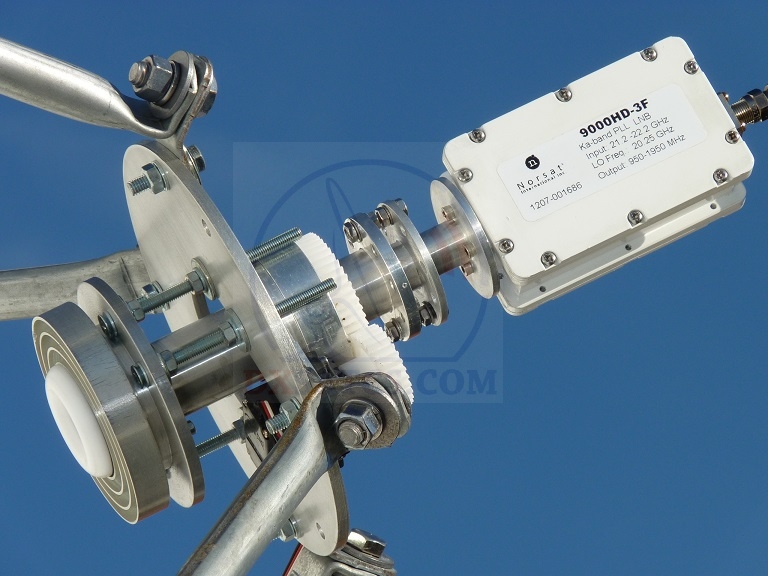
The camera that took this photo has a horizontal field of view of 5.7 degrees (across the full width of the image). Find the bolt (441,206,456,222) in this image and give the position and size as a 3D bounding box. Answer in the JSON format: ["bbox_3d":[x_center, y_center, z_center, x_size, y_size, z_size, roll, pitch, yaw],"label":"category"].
[{"bbox_3d":[0.024,-0.027,2.772,0.004,0.005,0.005,-25,0,-15],"label":"bolt"}]

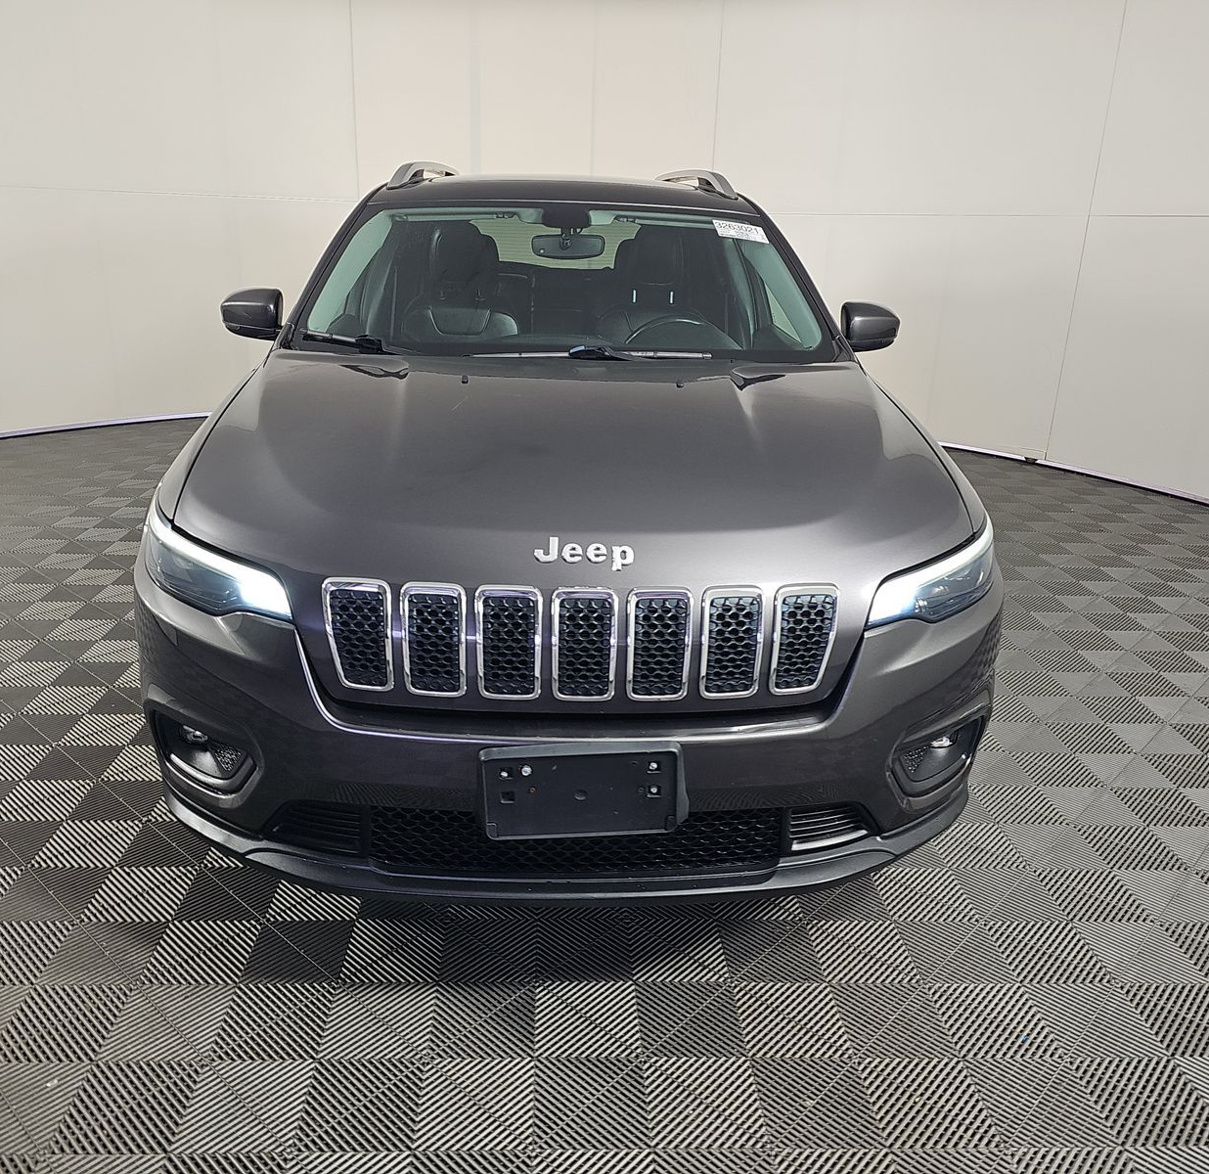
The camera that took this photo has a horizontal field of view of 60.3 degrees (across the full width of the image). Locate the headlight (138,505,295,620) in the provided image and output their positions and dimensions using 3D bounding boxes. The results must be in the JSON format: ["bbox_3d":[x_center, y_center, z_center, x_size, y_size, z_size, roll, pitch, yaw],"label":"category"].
[{"bbox_3d":[-0.737,-0.063,2.004,0.350,0.185,0.400,0,20,-4],"label":"headlight"}]

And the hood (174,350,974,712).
[{"bbox_3d":[-0.065,-0.187,2.310,1.600,0.530,1.100,0,20,-4],"label":"hood"}]

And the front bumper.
[{"bbox_3d":[-0.057,0.248,2.143,1.800,0.615,0.550,0,20,-4],"label":"front bumper"}]

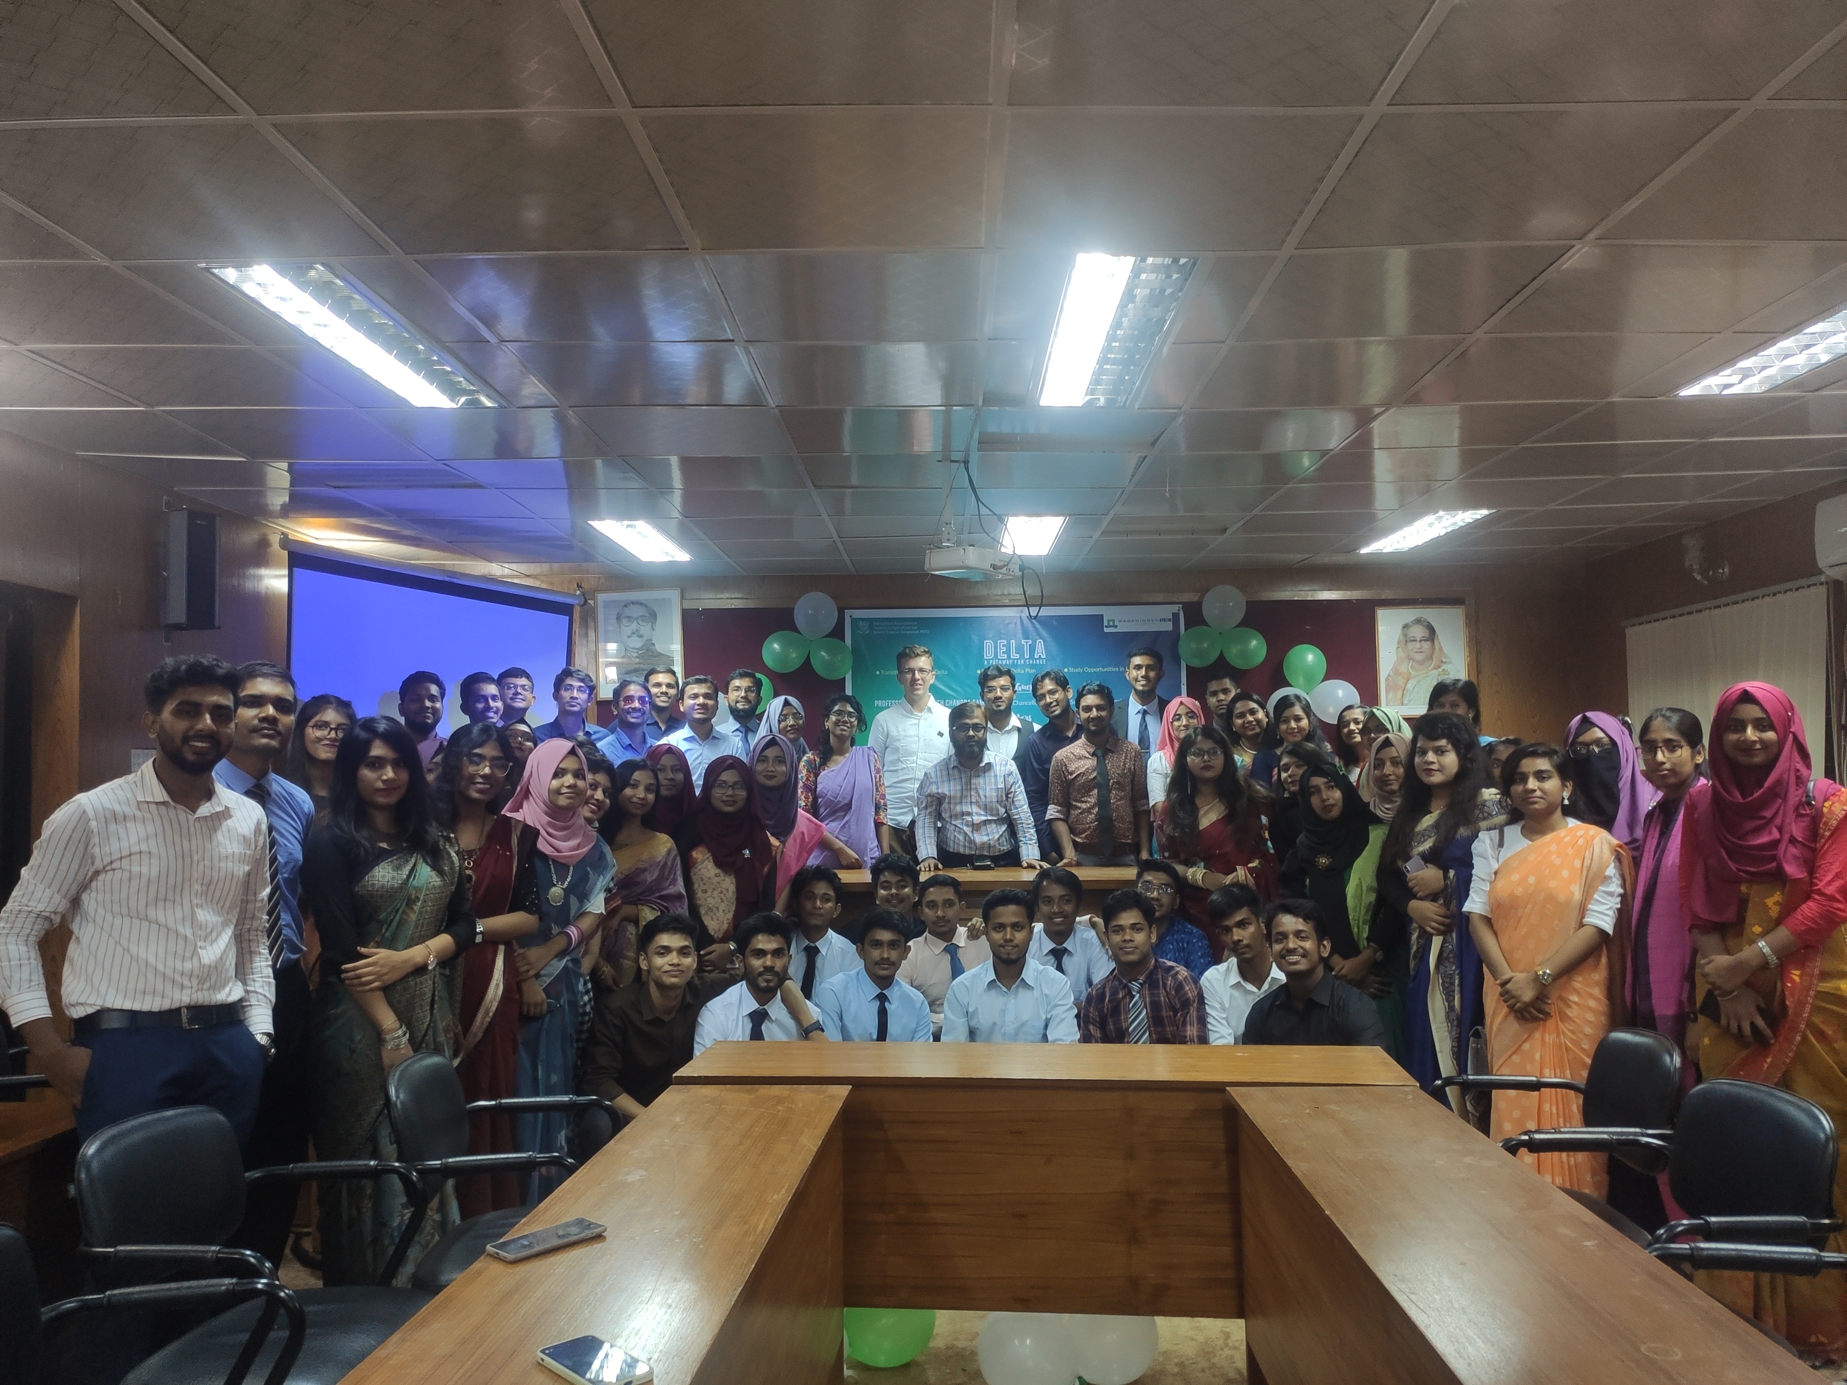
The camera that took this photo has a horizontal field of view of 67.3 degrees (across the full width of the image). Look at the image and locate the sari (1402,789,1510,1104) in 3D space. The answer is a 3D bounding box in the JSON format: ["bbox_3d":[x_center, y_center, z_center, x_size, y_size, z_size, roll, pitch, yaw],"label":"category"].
[{"bbox_3d":[1.581,0.976,4.126,0.440,1.370,0.360,-2,-3,23],"label":"sari"}]

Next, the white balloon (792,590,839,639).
[{"bbox_3d":[-0.573,-0.408,7.400,0.236,0.260,0.236,0,-3,0],"label":"white balloon"}]

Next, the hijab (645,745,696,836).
[{"bbox_3d":[-1.115,0.449,6.127,0.280,0.460,0.280,0,-3,-6],"label":"hijab"}]

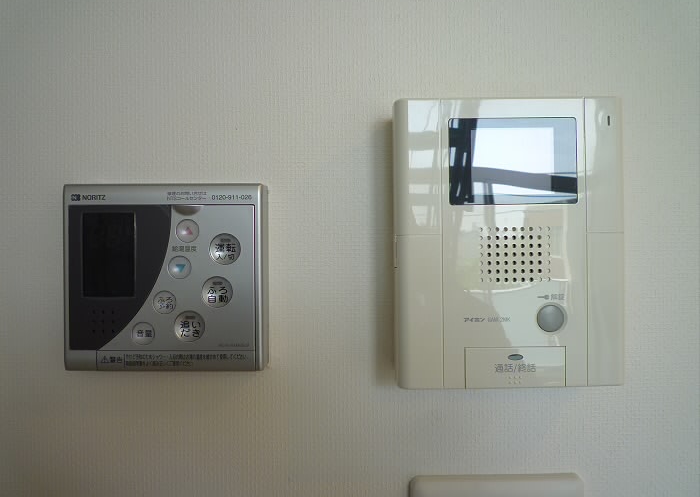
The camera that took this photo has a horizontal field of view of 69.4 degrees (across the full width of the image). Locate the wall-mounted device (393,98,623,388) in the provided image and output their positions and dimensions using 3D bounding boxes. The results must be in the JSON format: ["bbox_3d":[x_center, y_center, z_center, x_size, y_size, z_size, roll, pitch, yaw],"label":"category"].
[{"bbox_3d":[0.101,-0.003,0.329,0.143,0.180,0.033,0,0,0],"label":"wall-mounted device"}]

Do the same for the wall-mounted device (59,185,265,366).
[{"bbox_3d":[-0.120,0.019,0.335,0.128,0.120,0.020,0,0,0],"label":"wall-mounted device"}]

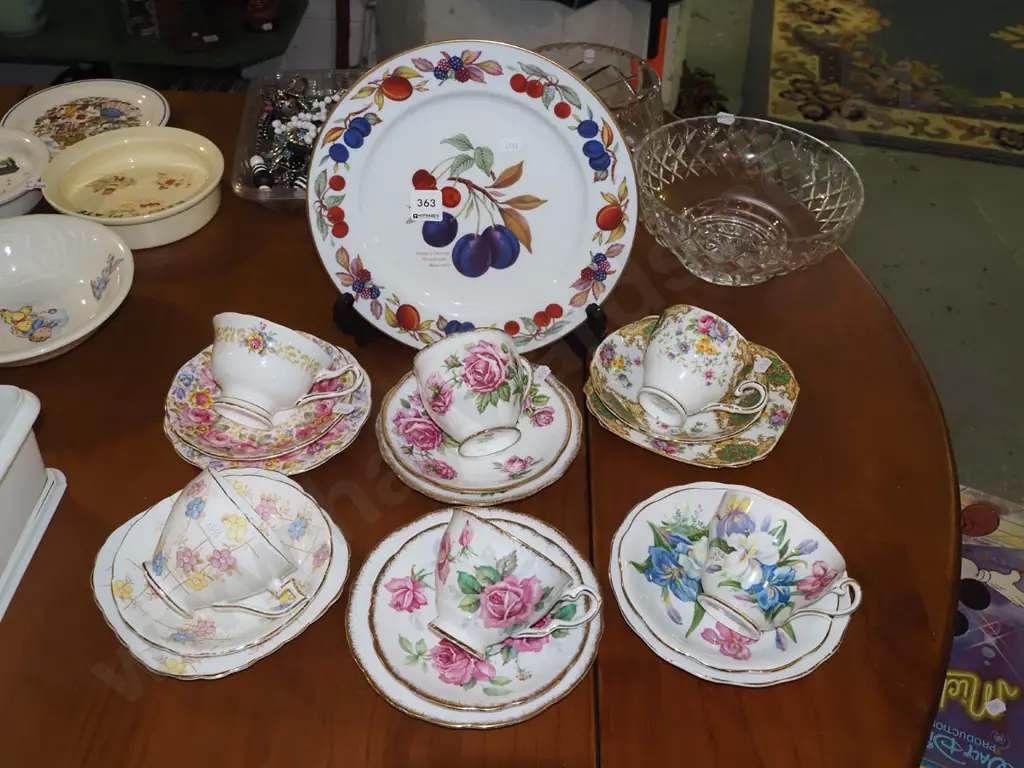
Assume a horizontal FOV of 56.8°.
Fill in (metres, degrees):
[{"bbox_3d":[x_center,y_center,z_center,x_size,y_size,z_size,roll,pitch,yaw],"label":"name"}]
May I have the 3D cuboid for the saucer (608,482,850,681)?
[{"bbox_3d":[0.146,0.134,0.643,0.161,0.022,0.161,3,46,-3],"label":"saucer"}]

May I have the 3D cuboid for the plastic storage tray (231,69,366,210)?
[{"bbox_3d":[-0.181,-0.240,0.961,0.180,0.044,0.240,-2,46,-7],"label":"plastic storage tray"}]

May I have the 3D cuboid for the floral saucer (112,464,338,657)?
[{"bbox_3d":[-0.190,0.121,0.628,0.141,0.021,0.141,2,45,-2],"label":"floral saucer"}]

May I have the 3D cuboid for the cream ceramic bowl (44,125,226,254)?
[{"bbox_3d":[-0.353,-0.186,0.898,0.162,0.036,0.162,3,46,-3],"label":"cream ceramic bowl"}]

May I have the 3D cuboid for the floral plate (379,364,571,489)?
[{"bbox_3d":[-0.027,0.033,0.729,0.143,0.021,0.143,1,44,-1],"label":"floral plate"}]

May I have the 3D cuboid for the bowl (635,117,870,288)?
[{"bbox_3d":[0.219,-0.168,0.911,0.211,0.080,0.211,4,45,0],"label":"bowl"}]

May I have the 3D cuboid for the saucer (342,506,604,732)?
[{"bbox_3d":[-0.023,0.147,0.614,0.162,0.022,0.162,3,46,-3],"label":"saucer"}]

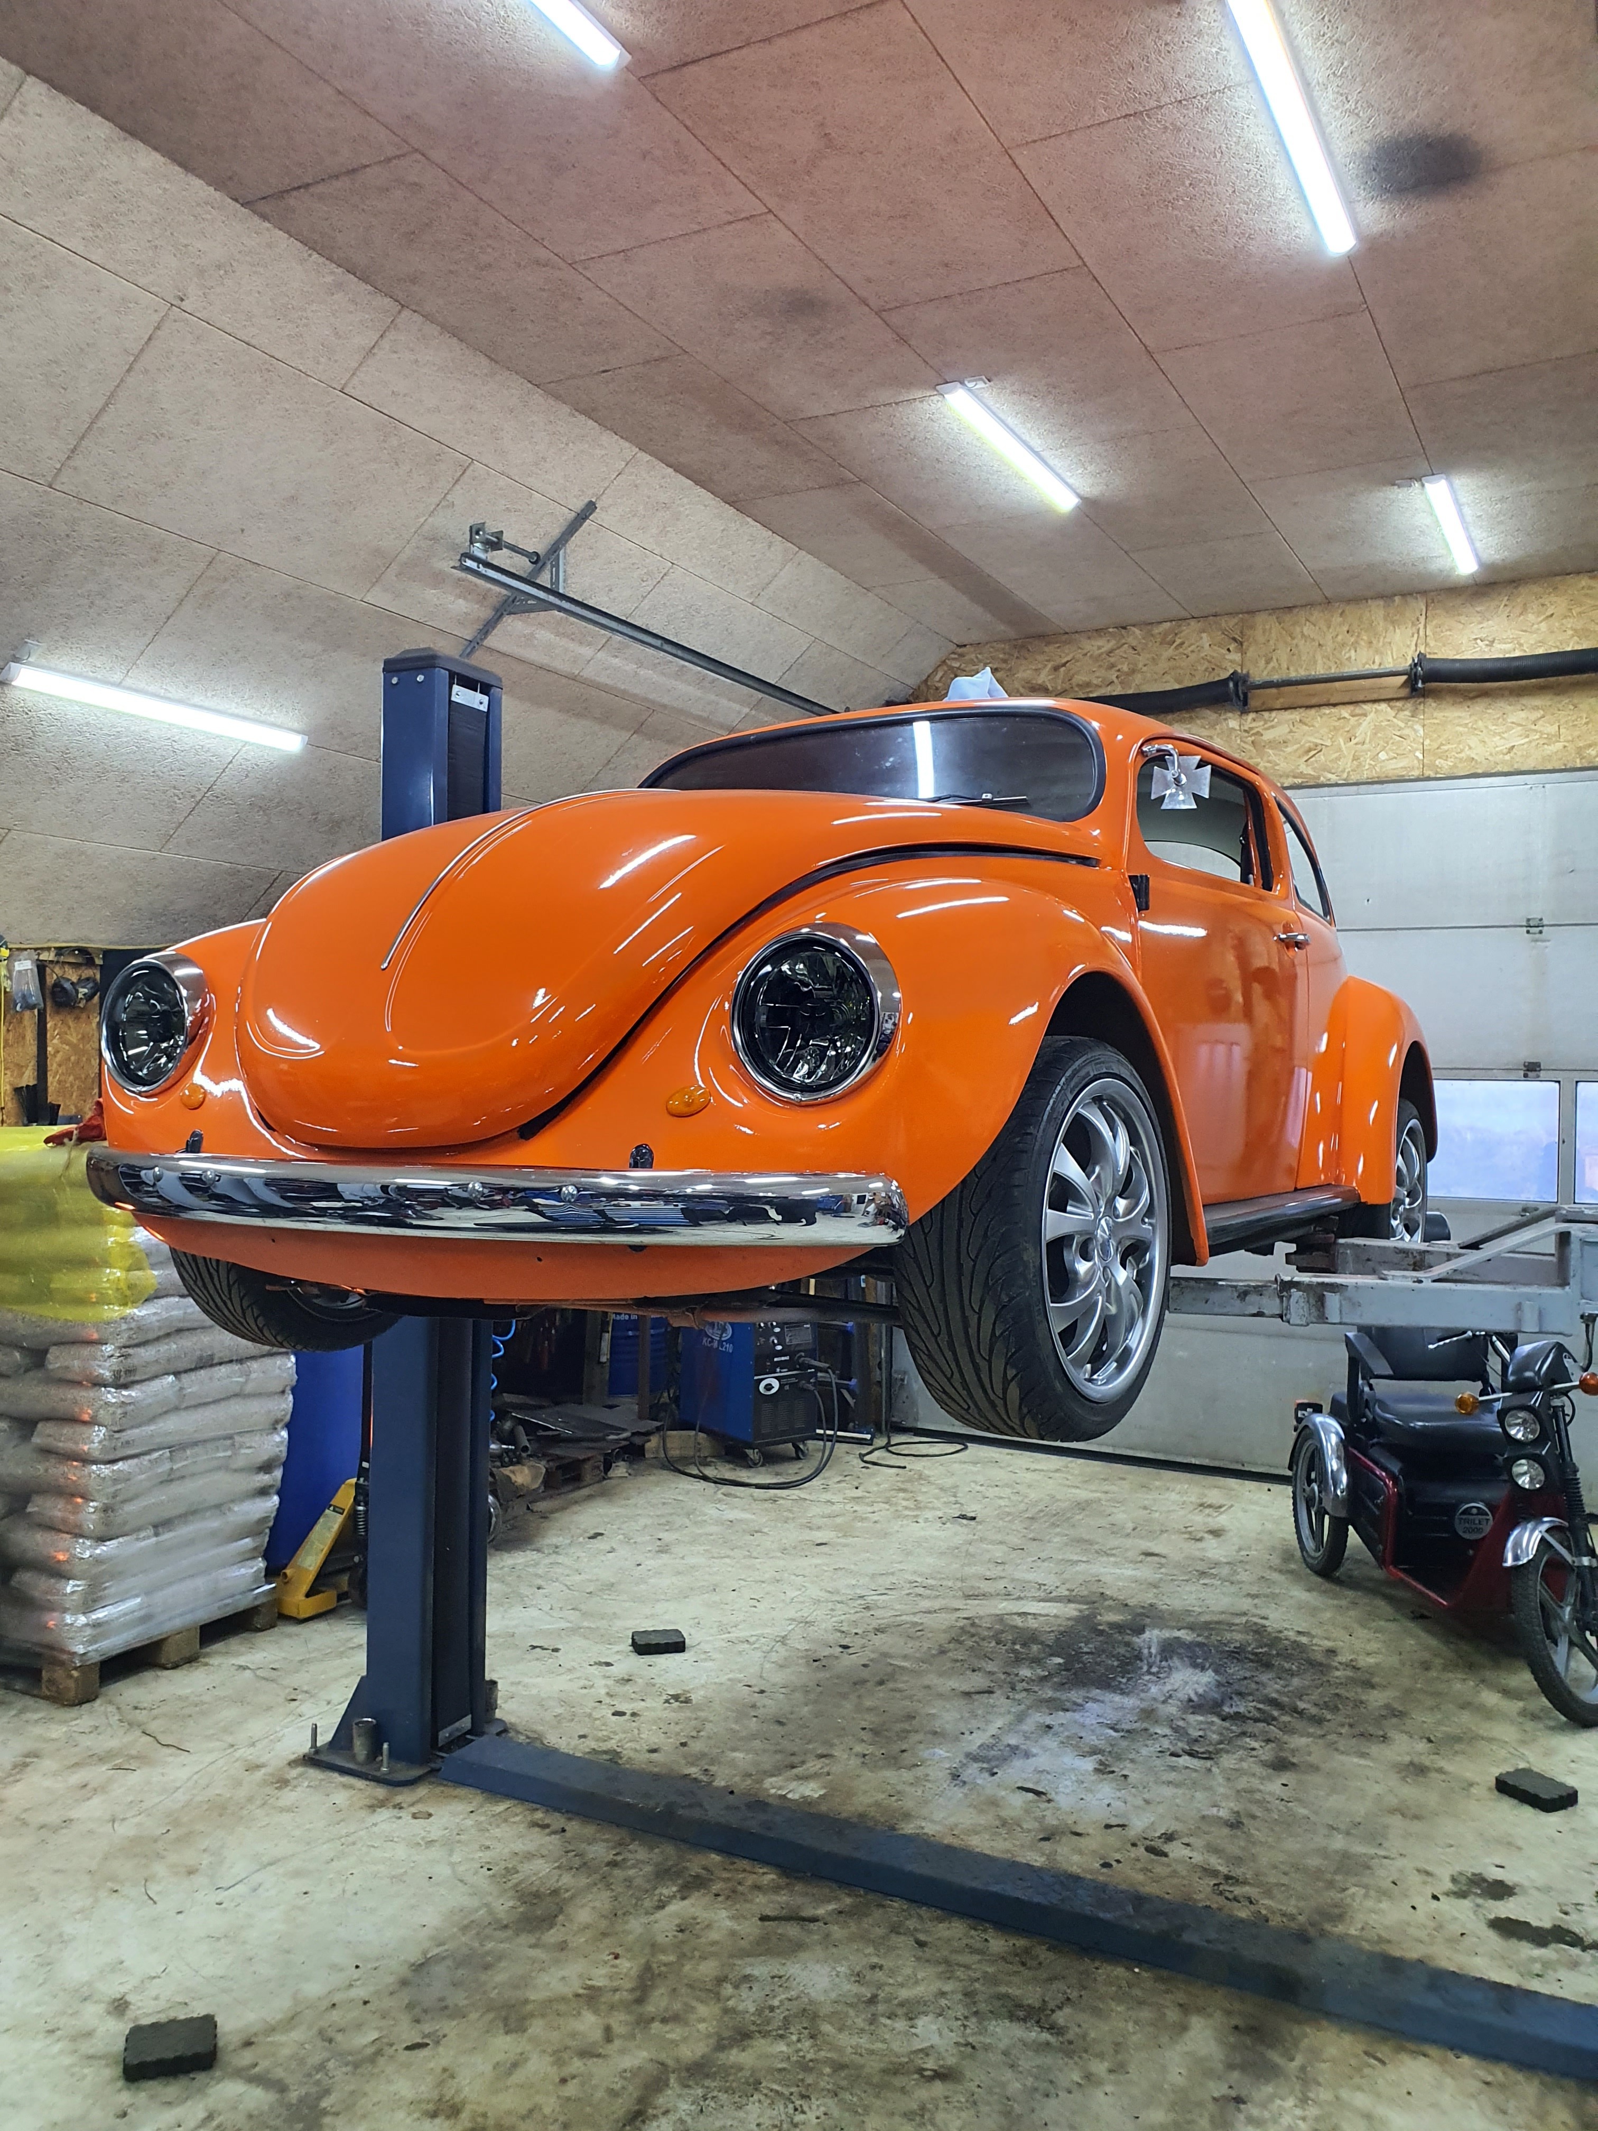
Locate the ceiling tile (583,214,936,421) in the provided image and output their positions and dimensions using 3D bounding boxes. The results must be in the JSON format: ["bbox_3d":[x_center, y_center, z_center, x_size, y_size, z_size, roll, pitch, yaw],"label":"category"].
[{"bbox_3d":[-0.047,-2.133,4.615,0.609,0.040,1.193,1,1,28],"label":"ceiling tile"}]

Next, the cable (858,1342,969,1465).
[{"bbox_3d":[0.550,1.620,7.750,0.500,0.500,0.500,1,0,0],"label":"cable"}]

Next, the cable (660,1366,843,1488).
[{"bbox_3d":[-0.222,1.620,7.300,0.800,0.500,0.500,1,0,0],"label":"cable"}]

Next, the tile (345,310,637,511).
[{"bbox_3d":[-0.942,-2.043,5.053,0.308,0.040,1.180,-44,-19,21],"label":"tile"}]

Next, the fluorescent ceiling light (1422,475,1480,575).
[{"bbox_3d":[2.499,-2.034,6.106,0.075,0.060,1.170,1,0,28],"label":"fluorescent ceiling light"}]

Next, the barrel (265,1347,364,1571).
[{"bbox_3d":[-1.908,1.251,5.873,0.580,0.930,0.580,1,1,28],"label":"barrel"}]

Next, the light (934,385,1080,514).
[{"bbox_3d":[0.745,-2.081,5.482,0.085,0.055,1.200,1,1,28],"label":"light"}]

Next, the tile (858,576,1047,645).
[{"bbox_3d":[0.807,-2.116,7.436,0.560,0.025,1.050,1,0,28],"label":"tile"}]

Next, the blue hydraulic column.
[{"bbox_3d":[-1.037,0.360,4.384,0.370,2.980,0.445,1,1,28],"label":"blue hydraulic column"}]

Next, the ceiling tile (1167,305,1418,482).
[{"bbox_3d":[1.589,-2.114,5.094,0.609,0.040,1.193,1,1,28],"label":"ceiling tile"}]

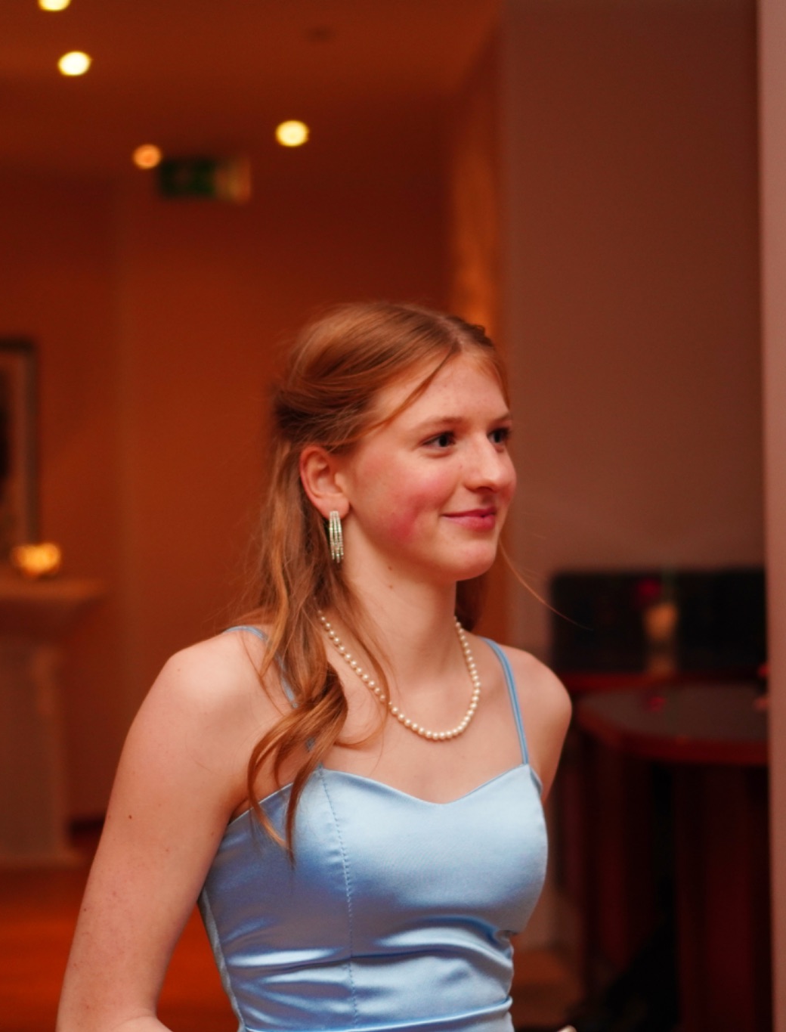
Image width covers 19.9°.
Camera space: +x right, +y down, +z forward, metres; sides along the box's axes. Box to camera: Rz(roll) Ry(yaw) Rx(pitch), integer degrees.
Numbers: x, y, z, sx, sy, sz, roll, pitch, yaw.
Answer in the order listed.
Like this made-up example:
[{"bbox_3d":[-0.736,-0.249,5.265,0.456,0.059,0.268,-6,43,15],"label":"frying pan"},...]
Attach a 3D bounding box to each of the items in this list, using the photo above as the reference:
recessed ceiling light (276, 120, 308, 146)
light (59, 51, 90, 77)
[{"bbox_3d":[-0.391,-1.489,8.711,0.100,0.040,0.100,-1,1,0],"label":"recessed ceiling light"},{"bbox_3d":[-1.020,-1.451,7.169,0.100,0.040,0.100,-1,1,0],"label":"light"}]

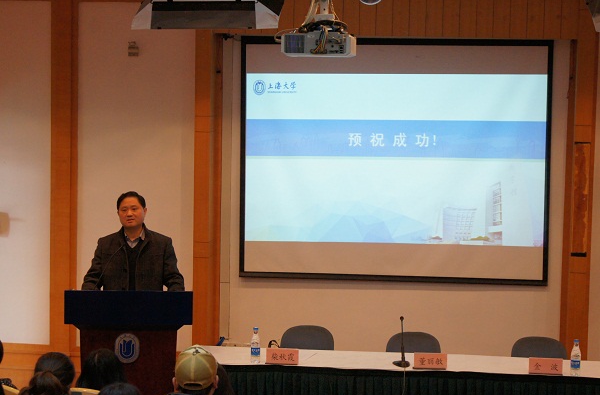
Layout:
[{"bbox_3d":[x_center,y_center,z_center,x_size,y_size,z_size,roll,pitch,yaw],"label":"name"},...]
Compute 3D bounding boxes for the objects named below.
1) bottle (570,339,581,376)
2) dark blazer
[{"bbox_3d":[1.652,0.952,8.158,0.062,0.225,0.062,1,4,0],"label":"bottle"},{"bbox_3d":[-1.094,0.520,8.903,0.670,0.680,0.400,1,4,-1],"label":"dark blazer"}]

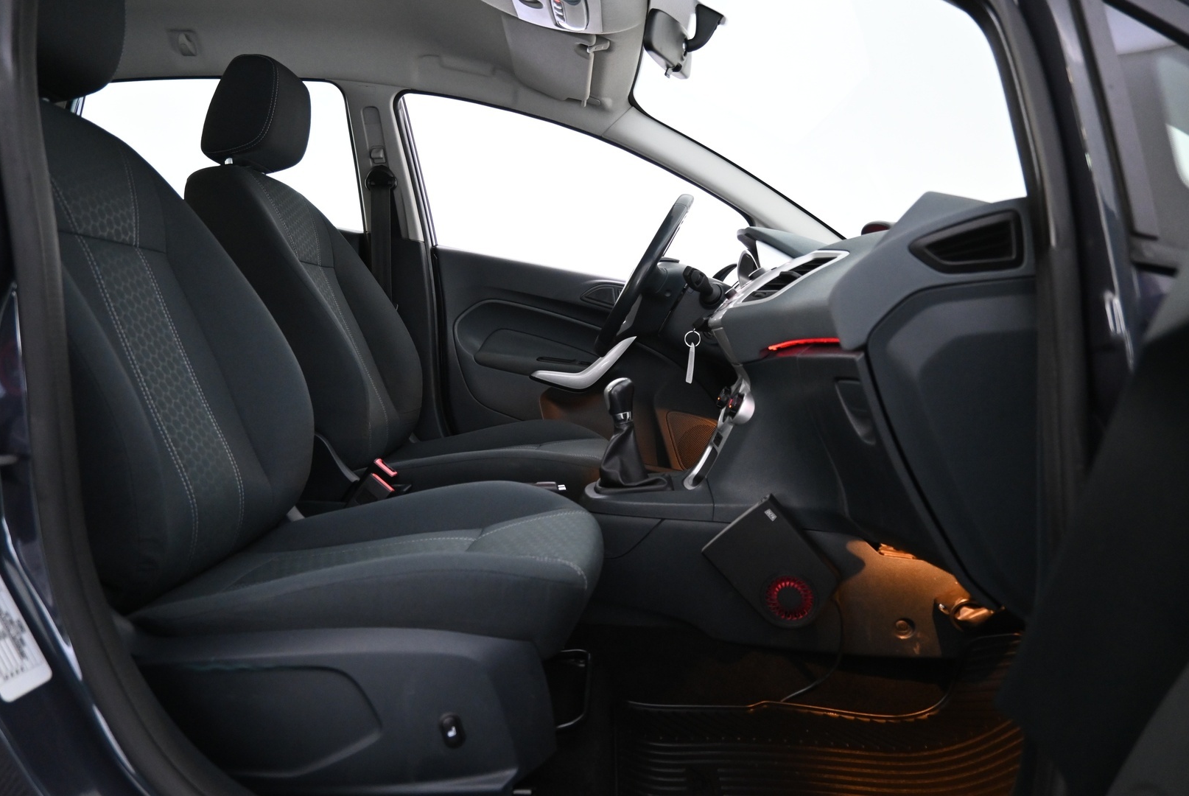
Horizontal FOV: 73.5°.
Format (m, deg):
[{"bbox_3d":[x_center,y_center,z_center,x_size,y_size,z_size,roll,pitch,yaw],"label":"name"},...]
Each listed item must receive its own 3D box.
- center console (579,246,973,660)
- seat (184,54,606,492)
[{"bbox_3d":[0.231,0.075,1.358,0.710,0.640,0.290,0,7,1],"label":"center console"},{"bbox_3d":[-0.369,-0.238,1.678,0.780,0.930,0.520,0,7,1],"label":"seat"}]

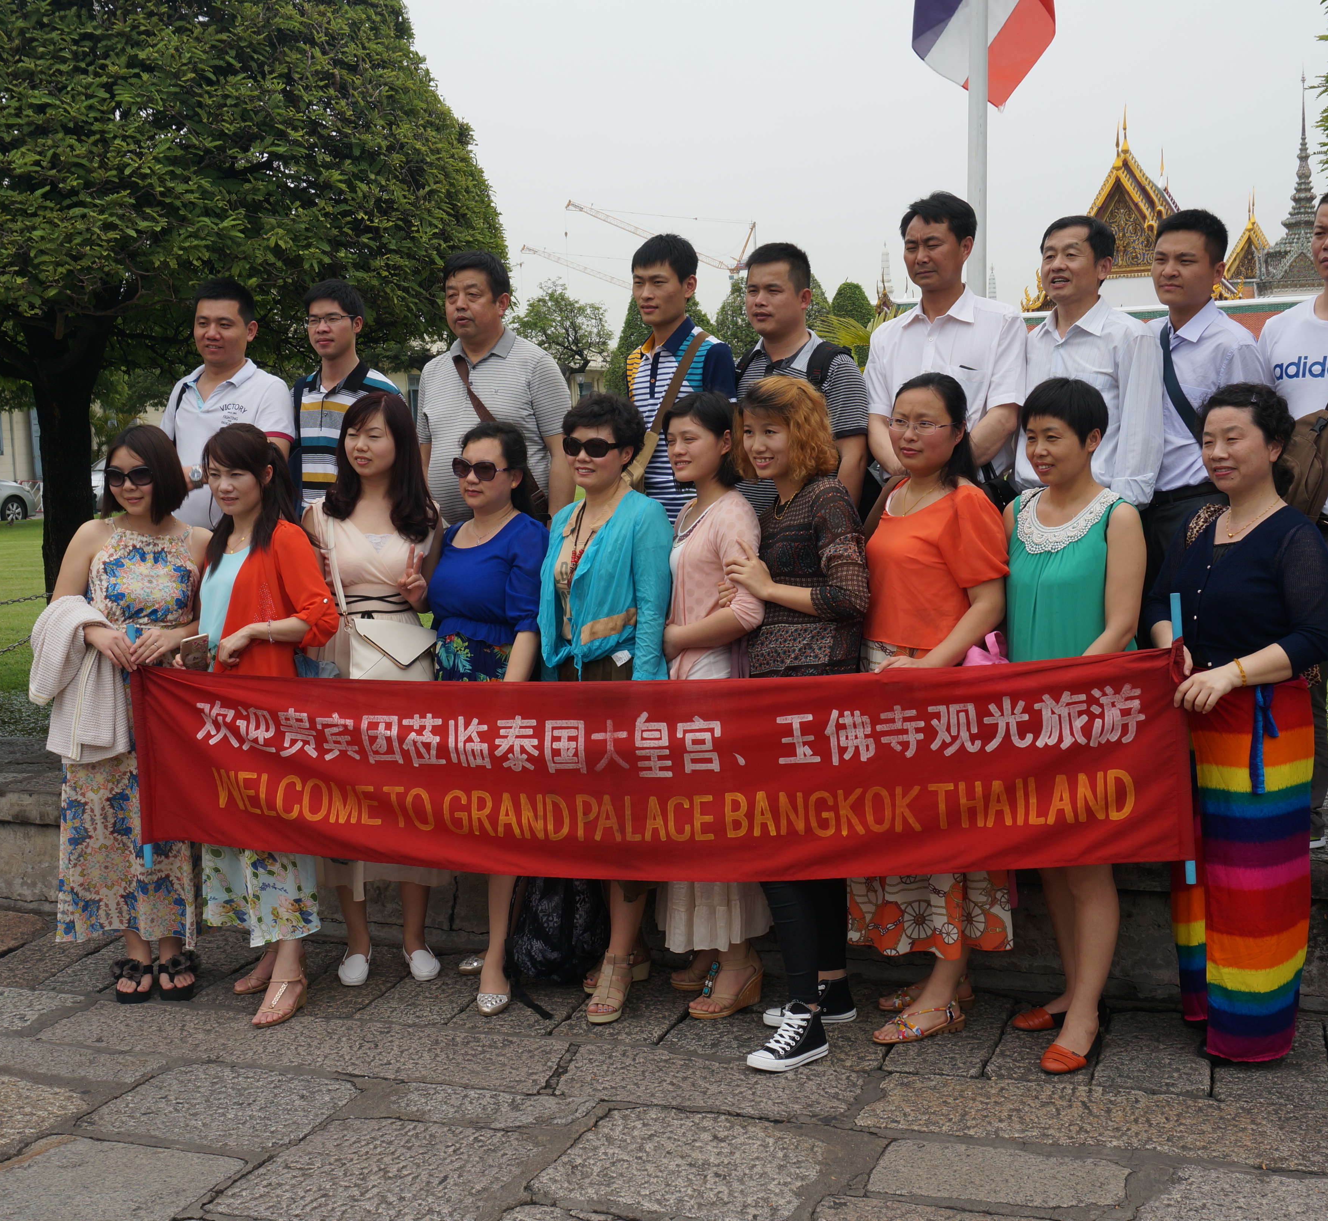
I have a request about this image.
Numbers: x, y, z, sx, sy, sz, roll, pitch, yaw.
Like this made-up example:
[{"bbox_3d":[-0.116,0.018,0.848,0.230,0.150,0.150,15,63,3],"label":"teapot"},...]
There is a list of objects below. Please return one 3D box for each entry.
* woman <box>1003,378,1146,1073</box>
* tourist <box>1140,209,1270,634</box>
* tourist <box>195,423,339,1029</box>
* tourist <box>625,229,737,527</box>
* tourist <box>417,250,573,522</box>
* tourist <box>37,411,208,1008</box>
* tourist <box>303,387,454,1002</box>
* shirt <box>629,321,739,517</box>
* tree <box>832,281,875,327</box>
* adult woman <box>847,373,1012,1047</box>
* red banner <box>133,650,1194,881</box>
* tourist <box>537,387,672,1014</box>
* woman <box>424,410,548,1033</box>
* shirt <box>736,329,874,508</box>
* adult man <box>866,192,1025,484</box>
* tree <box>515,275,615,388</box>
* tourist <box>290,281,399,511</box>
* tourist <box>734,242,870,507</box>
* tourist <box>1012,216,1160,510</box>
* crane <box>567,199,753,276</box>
[{"bbox_3d":[1.000,0.255,3.911,0.400,1.646,0.310,3,8,34],"label":"woman"},{"bbox_3d":[1.466,-0.233,4.295,0.460,1.680,0.300,4,8,42],"label":"tourist"},{"bbox_3d":[-1.061,0.303,4.276,0.450,1.600,0.350,2,7,32],"label":"tourist"},{"bbox_3d":[0.050,-0.242,4.681,0.460,1.716,0.300,4,9,35],"label":"tourist"},{"bbox_3d":[-0.507,-0.238,4.832,0.510,1.692,0.310,2,8,22],"label":"tourist"},{"bbox_3d":[-1.510,0.276,4.436,0.460,1.588,0.320,-2,7,-5],"label":"tourist"},{"bbox_3d":[-0.837,0.221,4.506,0.420,1.671,0.290,0,7,12],"label":"tourist"},{"bbox_3d":[0.046,-0.506,4.649,0.450,0.700,0.270,4,9,35],"label":"shirt"},{"bbox_3d":[6.031,-7.601,50.328,1.900,5.720,1.900,-1,7,0],"label":"tree"},{"bbox_3d":[0.682,0.235,4.102,0.440,1.689,0.330,5,9,41],"label":"adult woman"},{"bbox_3d":[-0.100,0.379,3.855,2.648,0.540,0.130,0,6,13],"label":"red banner"},{"bbox_3d":[-0.167,0.244,4.270,0.410,1.659,0.300,2,8,25],"label":"tourist"},{"bbox_3d":[-0.491,0.269,4.355,0.390,1.580,0.290,1,7,20],"label":"woman"},{"bbox_3d":[0.388,-0.453,4.564,0.460,0.700,0.280,3,8,27],"label":"shirt"},{"bbox_3d":[0.752,-0.228,4.213,0.470,1.730,0.300,1,7,25],"label":"adult man"},{"bbox_3d":[-2.864,-6.666,45.320,3.200,5.582,3.200,-1,7,0],"label":"tree"},{"bbox_3d":[-1.024,-0.251,5.181,0.460,1.670,0.290,0,7,16],"label":"tourist"},{"bbox_3d":[0.392,-0.216,4.593,0.480,1.675,0.310,3,8,27],"label":"tourist"},{"bbox_3d":[1.161,-0.219,4.296,0.470,1.670,0.300,3,8,36],"label":"tourist"},{"bbox_3d":[0.800,-73.958,402.268,50.000,61.486,7.000,-2,6,0],"label":"crane"}]

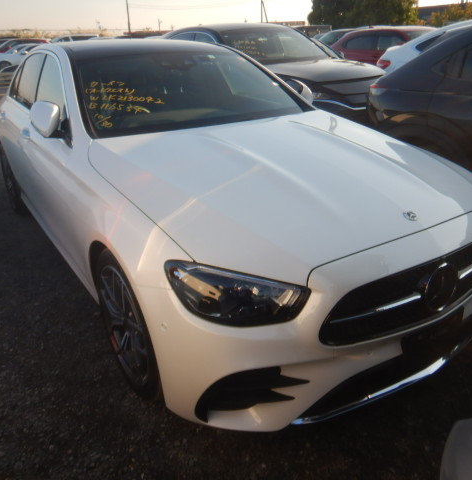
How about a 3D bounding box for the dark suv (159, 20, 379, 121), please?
[{"bbox_3d":[0.150,-2.325,6.625,1.855,1.660,4.740,-17,29,-32],"label":"dark suv"}]

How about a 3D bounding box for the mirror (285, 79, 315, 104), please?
[{"bbox_3d":[0.497,-1.078,3.272,0.190,0.165,0.130,-16,28,-30],"label":"mirror"}]

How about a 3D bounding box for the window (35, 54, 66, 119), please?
[{"bbox_3d":[-1.114,-0.945,2.716,0.090,0.400,0.860,9,14,-38],"label":"window"}]

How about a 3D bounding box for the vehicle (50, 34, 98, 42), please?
[{"bbox_3d":[-10.334,-11.484,26.949,4.600,1.650,1.800,-16,28,-30],"label":"vehicle"}]

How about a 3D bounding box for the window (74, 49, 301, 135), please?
[{"bbox_3d":[-0.271,-0.981,2.739,1.420,0.160,0.930,-16,52,-30],"label":"window"}]

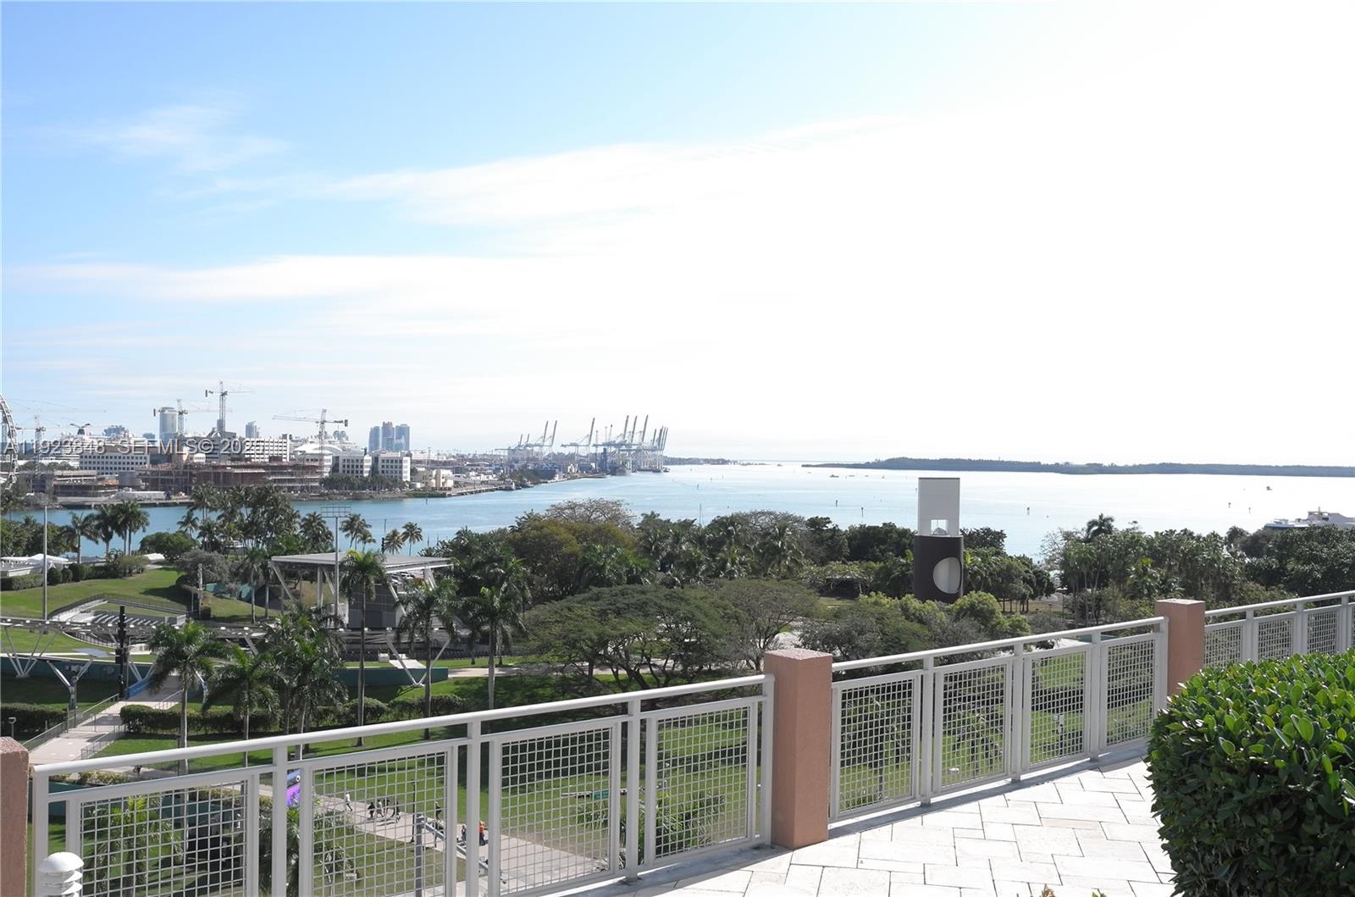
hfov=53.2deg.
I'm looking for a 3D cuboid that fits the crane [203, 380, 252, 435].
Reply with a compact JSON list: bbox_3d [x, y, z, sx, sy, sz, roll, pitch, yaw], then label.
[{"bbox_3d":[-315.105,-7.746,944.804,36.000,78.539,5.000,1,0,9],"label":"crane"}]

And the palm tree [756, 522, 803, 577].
[{"bbox_3d":[19.481,24.190,259.950,9.364,19.868,9.364,1,0,0],"label":"palm tree"}]

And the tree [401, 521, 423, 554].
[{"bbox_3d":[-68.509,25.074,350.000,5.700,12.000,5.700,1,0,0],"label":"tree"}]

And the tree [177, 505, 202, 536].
[{"bbox_3d":[-132.965,23.858,367.959,6.627,16.583,6.627,1,0,0],"label":"tree"}]

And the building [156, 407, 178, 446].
[{"bbox_3d":[-1694.723,-46.632,4500.000,60.000,162.000,45.000,1,0,0],"label":"building"}]

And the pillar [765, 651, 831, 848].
[{"bbox_3d":[0.745,1.883,8.527,0.305,1.170,0.305,1,0,-43],"label":"pillar"}]

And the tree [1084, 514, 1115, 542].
[{"bbox_3d":[106.100,25.620,339.950,7.400,18.220,7.400,1,0,0],"label":"tree"}]

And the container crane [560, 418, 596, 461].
[{"bbox_3d":[-200.188,-7.029,2720.000,74.000,100.000,27.000,1,0,-17],"label":"container crane"}]

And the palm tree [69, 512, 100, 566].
[{"bbox_3d":[-147.139,23.248,334.962,8.000,15.006,8.000,1,0,0],"label":"palm tree"}]

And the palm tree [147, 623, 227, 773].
[{"bbox_3d":[-38.900,22.930,106.950,6.200,18.370,6.200,1,0,0],"label":"palm tree"}]

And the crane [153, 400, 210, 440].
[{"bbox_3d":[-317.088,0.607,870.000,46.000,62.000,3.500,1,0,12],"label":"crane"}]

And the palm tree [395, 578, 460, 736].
[{"bbox_3d":[-27.220,22.774,147.000,7.000,17.400,7.000,1,0,0],"label":"palm tree"}]

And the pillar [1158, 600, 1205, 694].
[{"bbox_3d":[4.550,1.990,12.270,0.310,1.180,0.310,1,0,-43],"label":"pillar"}]

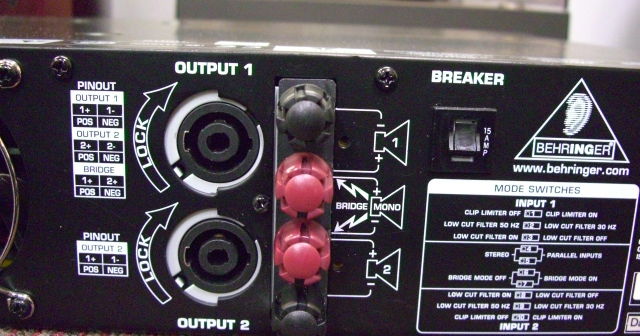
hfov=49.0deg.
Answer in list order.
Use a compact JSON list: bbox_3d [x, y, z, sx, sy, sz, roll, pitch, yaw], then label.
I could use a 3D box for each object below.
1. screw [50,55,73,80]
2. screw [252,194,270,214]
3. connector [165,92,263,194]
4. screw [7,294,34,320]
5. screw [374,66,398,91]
[{"bbox_3d":[-0.073,-0.028,0.197,0.006,0.006,0.003,2,13,-2],"label":"screw"},{"bbox_3d":[-0.017,0.011,0.208,0.005,0.005,0.003,2,13,-2],"label":"screw"},{"bbox_3d":[-0.031,-0.009,0.212,0.029,0.030,0.018,2,13,-2],"label":"connector"},{"bbox_3d":[-0.091,0.042,0.213,0.008,0.008,0.004,2,13,-2],"label":"screw"},{"bbox_3d":[0.019,-0.026,0.200,0.006,0.006,0.003,2,13,-2],"label":"screw"}]

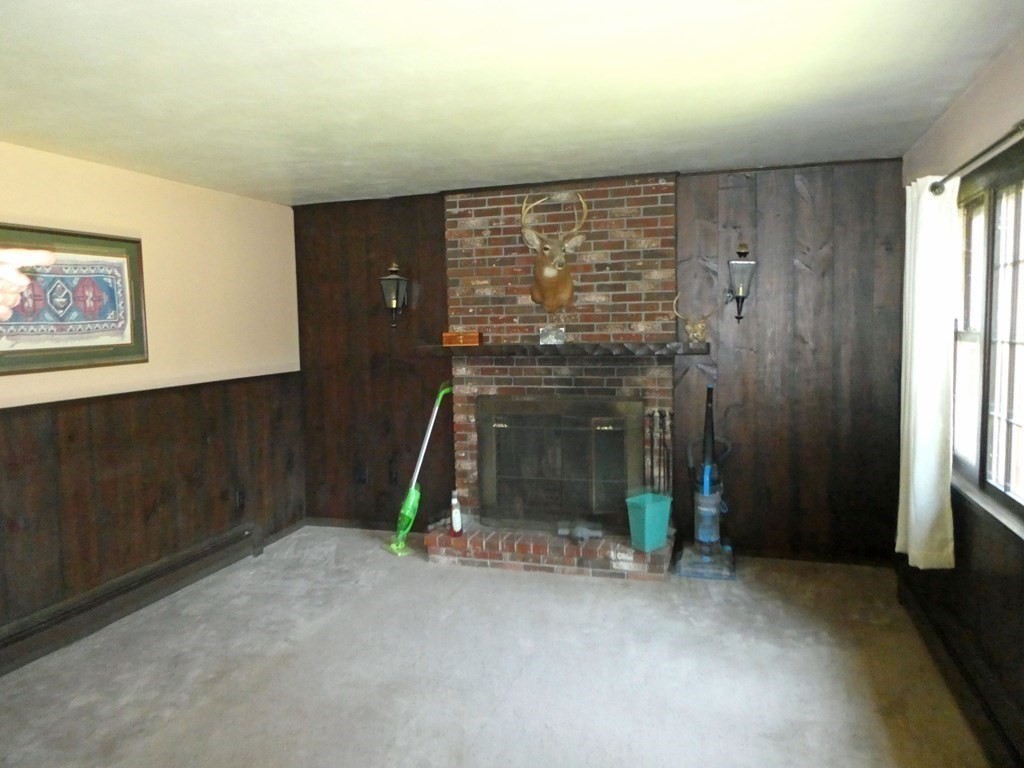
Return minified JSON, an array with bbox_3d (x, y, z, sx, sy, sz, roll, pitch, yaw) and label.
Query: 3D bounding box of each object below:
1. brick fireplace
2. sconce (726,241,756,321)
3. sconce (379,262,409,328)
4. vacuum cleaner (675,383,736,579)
[{"bbox_3d":[0.232,-0.077,4.581,1.582,2.436,0.521,0,6,17],"label":"brick fireplace"},{"bbox_3d":[1.397,-0.617,4.321,0.162,0.481,0.209,0,6,17],"label":"sconce"},{"bbox_3d":[-0.810,-0.627,5.013,0.161,0.458,0.209,0,6,17],"label":"sconce"},{"bbox_3d":[1.194,0.568,4.356,0.350,1.155,0.328,0,6,17],"label":"vacuum cleaner"}]

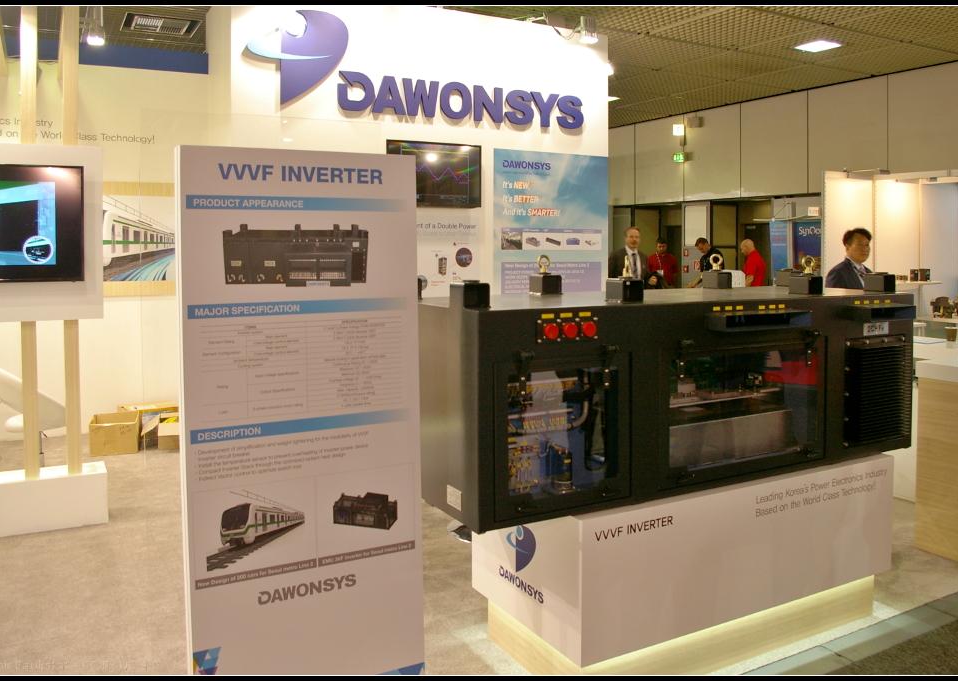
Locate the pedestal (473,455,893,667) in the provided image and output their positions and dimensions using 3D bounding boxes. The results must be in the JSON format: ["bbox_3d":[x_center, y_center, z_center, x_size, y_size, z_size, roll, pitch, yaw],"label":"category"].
[{"bbox_3d":[0.879,0.846,3.196,1.650,0.690,0.700,-3,6,-28],"label":"pedestal"}]

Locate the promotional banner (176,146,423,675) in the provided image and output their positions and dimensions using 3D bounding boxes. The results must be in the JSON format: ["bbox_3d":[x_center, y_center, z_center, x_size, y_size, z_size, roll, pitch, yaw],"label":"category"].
[{"bbox_3d":[-0.562,0.329,2.551,0.780,1.900,0.080,-3,6,-26],"label":"promotional banner"}]

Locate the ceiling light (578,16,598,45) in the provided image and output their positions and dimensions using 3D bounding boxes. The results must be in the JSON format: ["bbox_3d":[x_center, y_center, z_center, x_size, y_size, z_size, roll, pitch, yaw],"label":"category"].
[{"bbox_3d":[0.991,-2.807,6.948,0.150,0.210,0.170,-3,6,-28],"label":"ceiling light"}]

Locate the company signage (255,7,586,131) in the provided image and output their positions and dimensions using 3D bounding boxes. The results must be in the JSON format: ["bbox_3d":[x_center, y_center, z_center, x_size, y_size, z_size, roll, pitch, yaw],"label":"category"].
[{"bbox_3d":[-0.401,-2.419,6.958,3.337,0.799,0.070,-3,6,-28],"label":"company signage"}]

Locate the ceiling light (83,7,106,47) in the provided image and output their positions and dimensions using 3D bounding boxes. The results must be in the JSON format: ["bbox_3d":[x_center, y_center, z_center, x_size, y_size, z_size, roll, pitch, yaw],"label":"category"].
[{"bbox_3d":[-2.702,-2.203,5.400,0.150,0.260,0.160,-3,5,-24],"label":"ceiling light"}]

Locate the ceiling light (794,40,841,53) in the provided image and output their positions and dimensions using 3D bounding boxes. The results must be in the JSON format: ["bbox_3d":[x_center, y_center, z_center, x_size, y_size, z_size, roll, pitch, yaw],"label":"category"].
[{"bbox_3d":[4.340,-3.776,9.810,0.430,0.060,0.430,-3,6,-28],"label":"ceiling light"}]

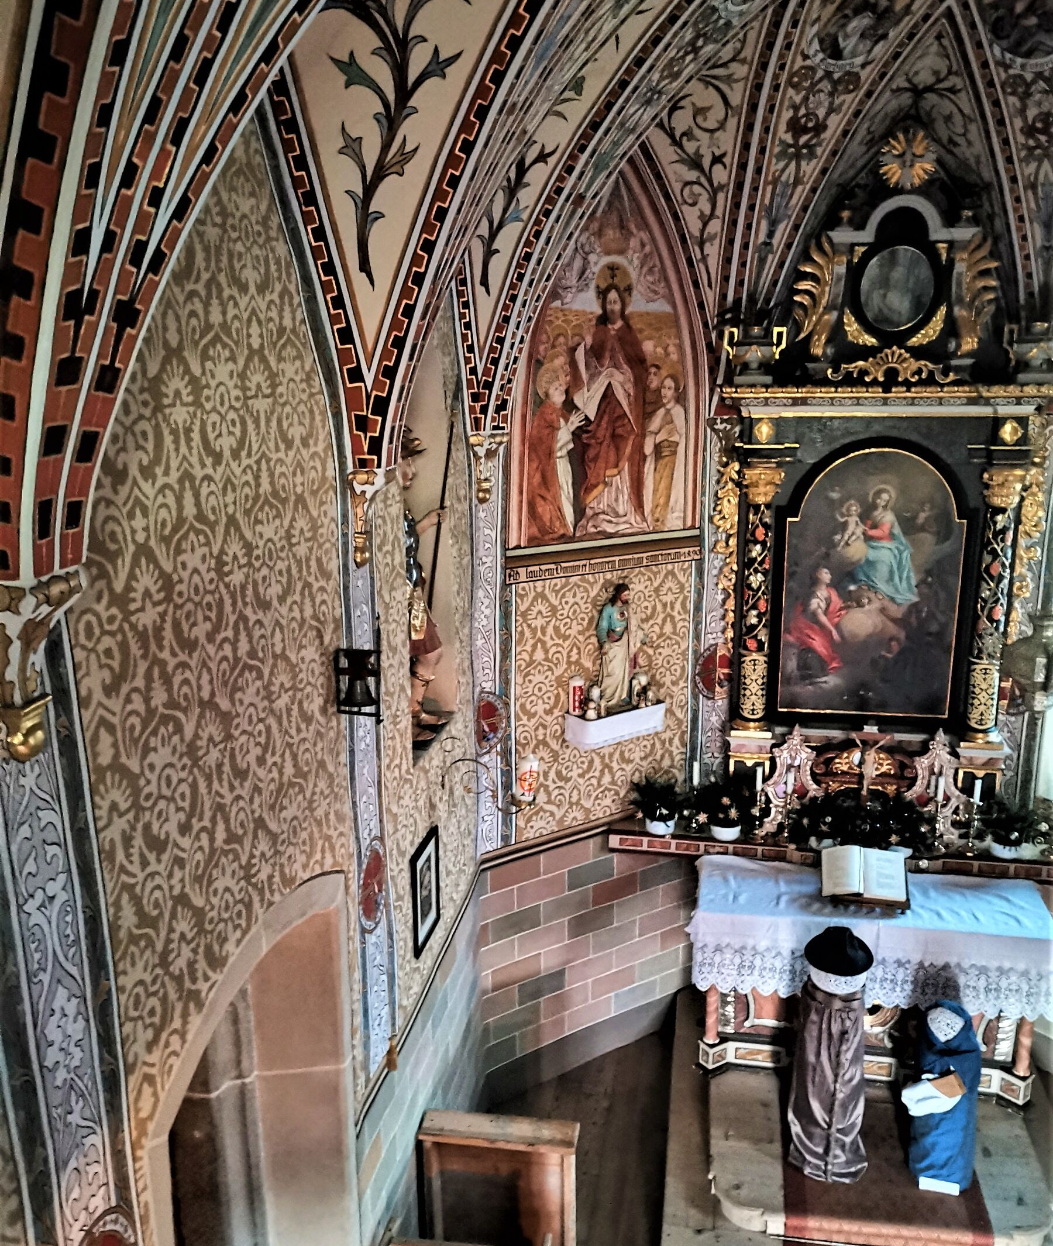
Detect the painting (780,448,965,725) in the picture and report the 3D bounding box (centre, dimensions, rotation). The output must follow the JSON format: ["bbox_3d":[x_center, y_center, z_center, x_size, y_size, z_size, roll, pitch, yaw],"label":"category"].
[{"bbox_3d":[1.831,-0.193,5.834,0.895,1.454,0.050,2,17,9],"label":"painting"}]

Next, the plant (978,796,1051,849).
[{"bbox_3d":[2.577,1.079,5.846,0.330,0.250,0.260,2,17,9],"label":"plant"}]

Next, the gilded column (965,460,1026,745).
[{"bbox_3d":[2.412,-0.071,5.652,0.200,1.435,0.200,2,17,9],"label":"gilded column"}]

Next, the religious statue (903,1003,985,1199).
[{"bbox_3d":[1.969,2.163,5.146,0.300,0.985,0.330,6,19,23],"label":"religious statue"}]

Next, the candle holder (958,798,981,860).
[{"bbox_3d":[2.354,1.098,5.817,0.085,0.270,0.085,2,17,9],"label":"candle holder"}]

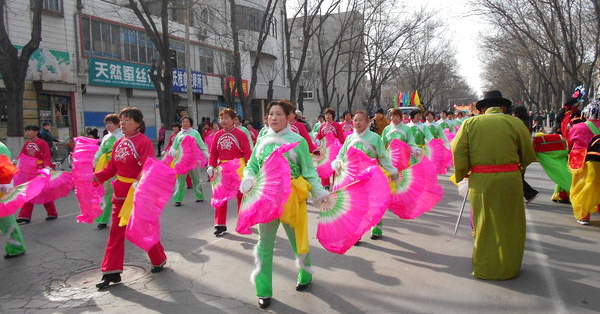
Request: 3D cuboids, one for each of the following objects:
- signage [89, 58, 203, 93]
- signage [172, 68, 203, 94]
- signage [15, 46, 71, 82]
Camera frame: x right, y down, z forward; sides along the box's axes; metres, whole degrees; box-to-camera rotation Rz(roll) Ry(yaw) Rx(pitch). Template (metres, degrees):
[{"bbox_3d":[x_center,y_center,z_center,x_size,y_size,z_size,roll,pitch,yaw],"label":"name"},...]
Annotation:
[{"bbox_3d":[-8.321,-4.475,25.701,0.150,1.357,9.145,0,5,23],"label":"signage"},{"bbox_3d":[-7.164,-4.728,28.400,0.150,1.401,3.314,0,5,23],"label":"signage"},{"bbox_3d":[-11.062,-3.937,19.303,0.150,1.356,2.749,0,5,23],"label":"signage"}]

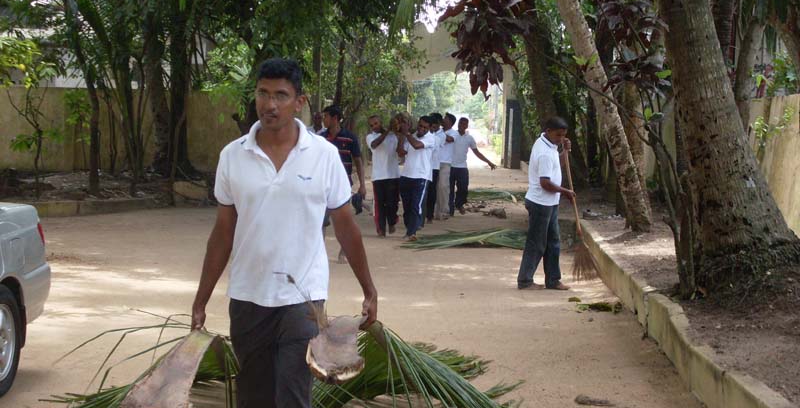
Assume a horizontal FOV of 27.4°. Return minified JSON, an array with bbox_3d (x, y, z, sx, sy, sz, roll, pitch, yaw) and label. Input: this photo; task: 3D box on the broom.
[{"bbox_3d":[1.686,0.118,15.500,0.270,1.300,0.200,-12,18,-6],"label":"broom"}]

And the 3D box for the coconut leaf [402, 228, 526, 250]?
[{"bbox_3d":[0.868,0.444,21.100,1.700,0.240,1.300,0,2,-11],"label":"coconut leaf"}]

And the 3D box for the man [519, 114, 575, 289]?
[{"bbox_3d":[1.357,-0.009,15.300,0.540,1.620,0.500,0,2,7],"label":"man"}]

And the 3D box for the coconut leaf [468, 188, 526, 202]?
[{"bbox_3d":[2.131,-0.195,35.500,1.800,0.250,1.400,0,2,0],"label":"coconut leaf"}]

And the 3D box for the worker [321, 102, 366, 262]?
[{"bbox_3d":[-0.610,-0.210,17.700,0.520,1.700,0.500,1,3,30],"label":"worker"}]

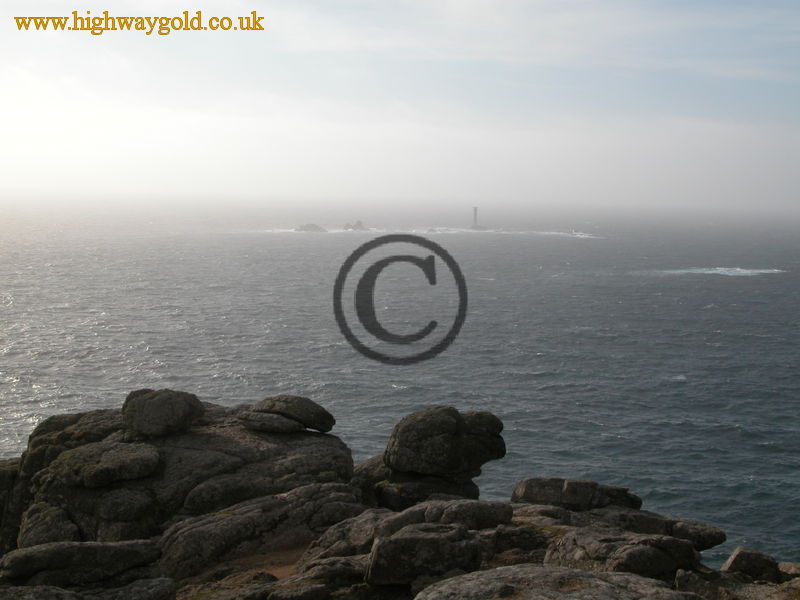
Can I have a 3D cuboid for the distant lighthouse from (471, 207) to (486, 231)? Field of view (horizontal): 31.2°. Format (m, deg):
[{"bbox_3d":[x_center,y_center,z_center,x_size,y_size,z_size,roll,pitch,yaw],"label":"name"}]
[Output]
[{"bbox_3d":[116.800,-126.200,2200.000,12.000,34.000,12.000,1,4,3],"label":"distant lighthouse"}]

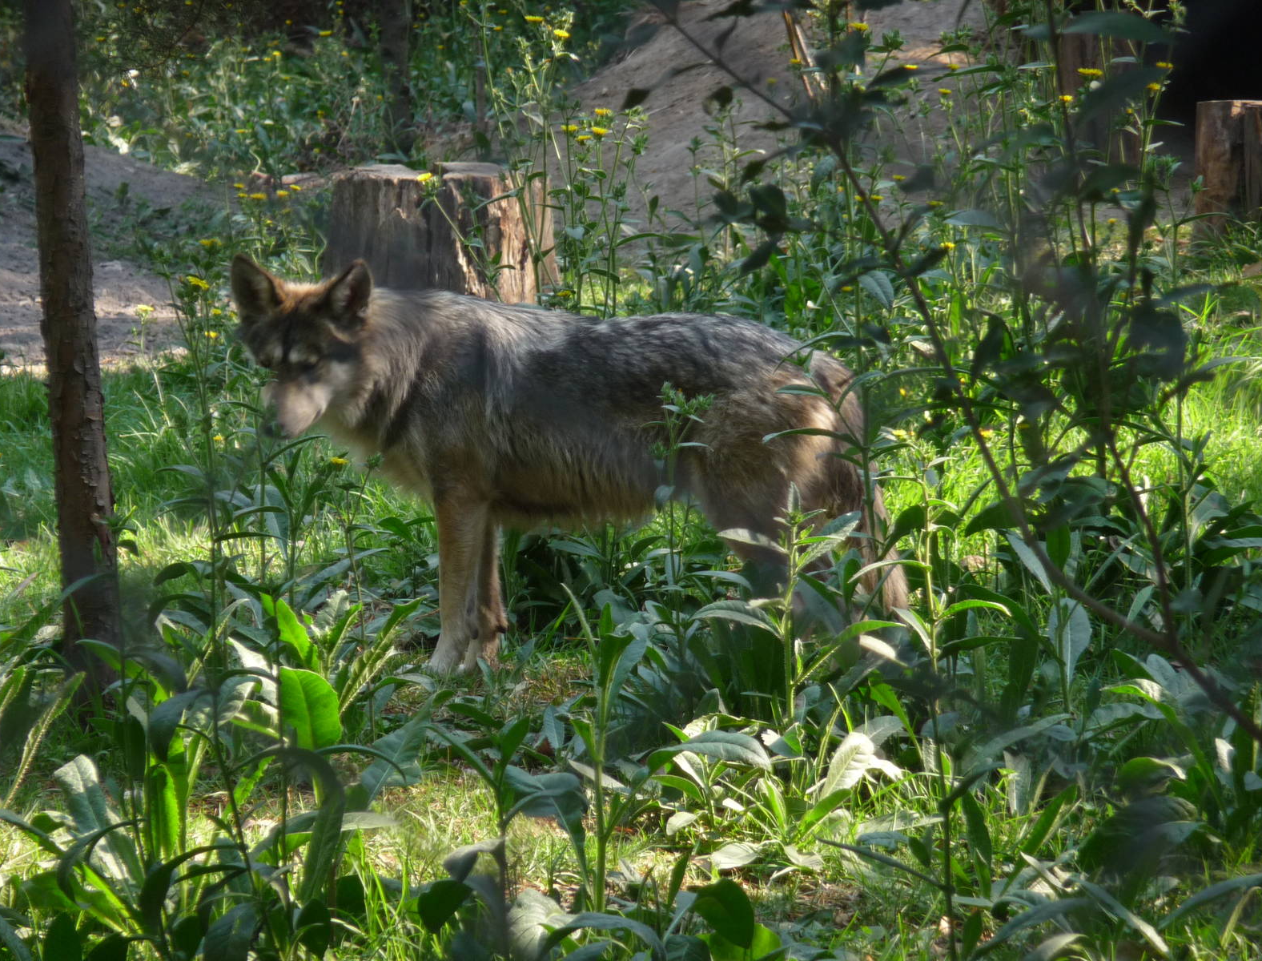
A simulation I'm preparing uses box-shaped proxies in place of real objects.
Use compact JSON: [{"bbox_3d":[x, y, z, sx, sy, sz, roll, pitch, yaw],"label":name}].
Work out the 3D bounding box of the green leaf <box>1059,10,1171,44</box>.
[{"bbox_3d":[0.469,-0.437,10.000,0.106,0.029,0.050,0,6,0],"label":"green leaf"}]

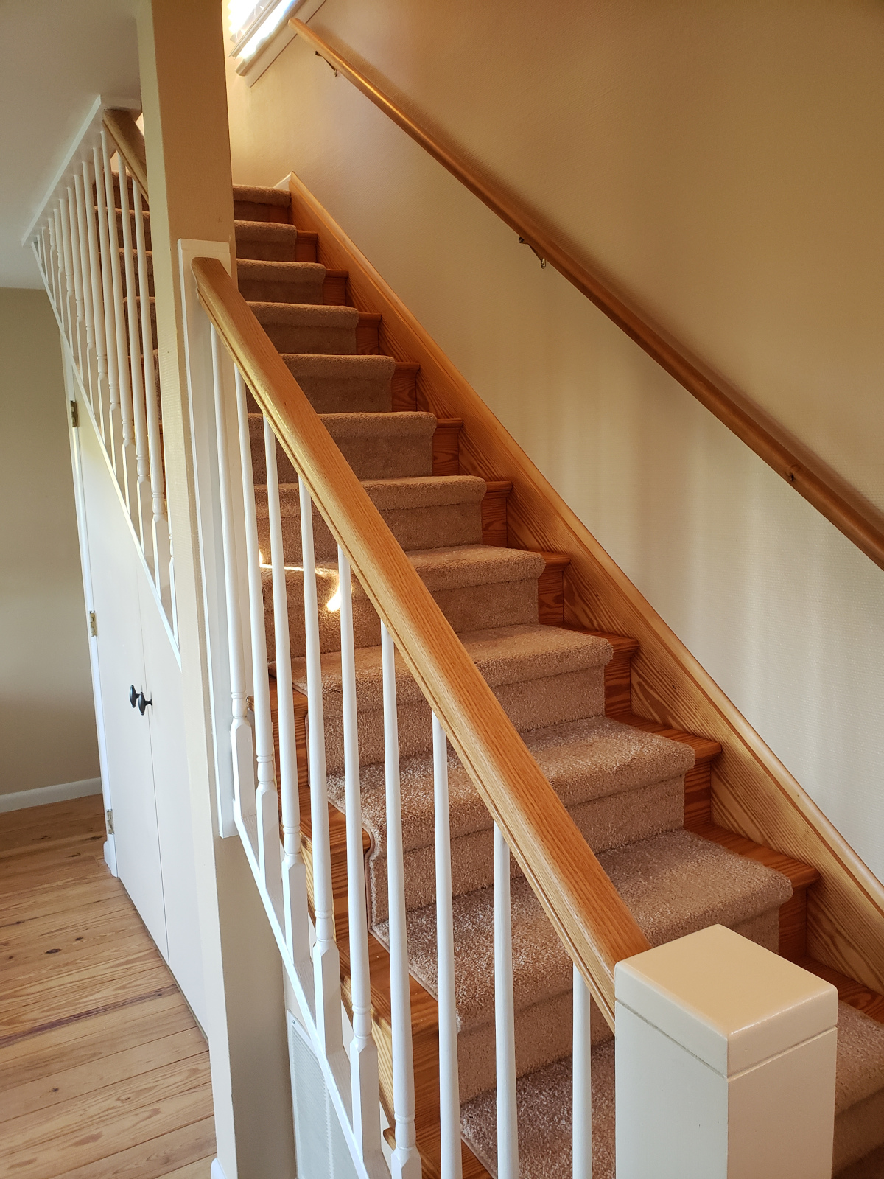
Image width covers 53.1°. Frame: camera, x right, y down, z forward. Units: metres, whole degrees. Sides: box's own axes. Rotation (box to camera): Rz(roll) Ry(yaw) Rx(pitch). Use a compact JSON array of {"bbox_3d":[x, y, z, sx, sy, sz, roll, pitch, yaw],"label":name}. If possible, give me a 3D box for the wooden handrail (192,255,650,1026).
[{"bbox_3d":[-0.113,-0.081,1.231,0.057,0.058,1.480,-6,46,-31],"label":"wooden handrail"}]

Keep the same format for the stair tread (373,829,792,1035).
[{"bbox_3d":[0.301,0.626,1.699,0.786,0.072,0.308,-6,10,-31],"label":"stair tread"}]

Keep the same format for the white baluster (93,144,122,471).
[{"bbox_3d":[-0.916,-0.751,2.442,0.032,0.875,0.032,-7,10,-30],"label":"white baluster"}]

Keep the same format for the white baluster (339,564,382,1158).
[{"bbox_3d":[-0.133,0.429,1.359,0.033,0.982,0.033,-6,10,-31],"label":"white baluster"}]

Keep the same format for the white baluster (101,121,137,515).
[{"bbox_3d":[-0.852,-0.694,2.343,0.032,0.986,0.032,-7,10,-30],"label":"white baluster"}]

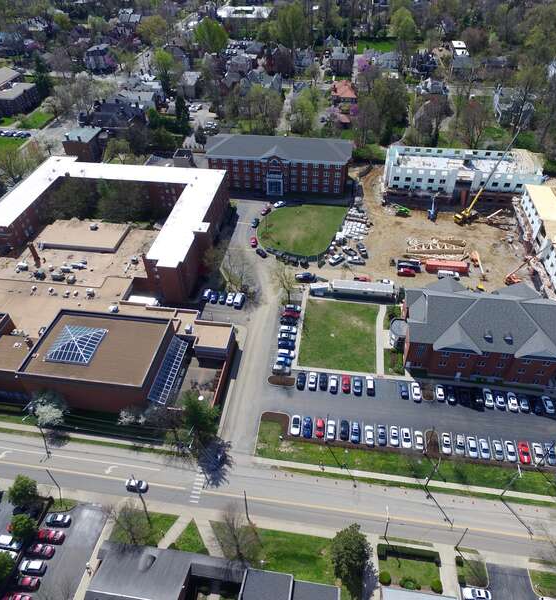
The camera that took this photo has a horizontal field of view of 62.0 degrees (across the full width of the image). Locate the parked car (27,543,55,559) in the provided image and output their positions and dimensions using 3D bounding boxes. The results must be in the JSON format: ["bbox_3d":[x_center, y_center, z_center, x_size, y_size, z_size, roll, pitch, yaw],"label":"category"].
[{"bbox_3d":[-44.024,46.901,86.255,4.800,1.480,1.850,5,43,7],"label":"parked car"}]

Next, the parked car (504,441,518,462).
[{"bbox_3d":[50.066,32.495,99.163,1.840,1.470,4.650,4,44,6],"label":"parked car"}]

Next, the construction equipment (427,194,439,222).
[{"bbox_3d":[55.293,-32.508,164.503,2.500,7.600,5.200,5,43,7],"label":"construction equipment"}]

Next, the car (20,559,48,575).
[{"bbox_3d":[-44.843,48.936,84.630,4.650,1.720,1.830,2,43,4],"label":"car"}]

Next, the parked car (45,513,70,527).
[{"bbox_3d":[-43.038,43.208,90.844,4.800,1.450,1.830,2,43,3],"label":"parked car"}]

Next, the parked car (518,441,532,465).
[{"bbox_3d":[52.951,32.723,98.959,1.900,1.400,4.850,7,44,9],"label":"parked car"}]

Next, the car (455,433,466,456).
[{"bbox_3d":[39.750,31.470,101.170,1.850,1.600,4.750,5,43,7],"label":"car"}]

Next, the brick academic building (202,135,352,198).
[{"bbox_3d":[0.298,-54.089,182.069,54.000,17.300,19.500,5,43,7],"label":"brick academic building"}]

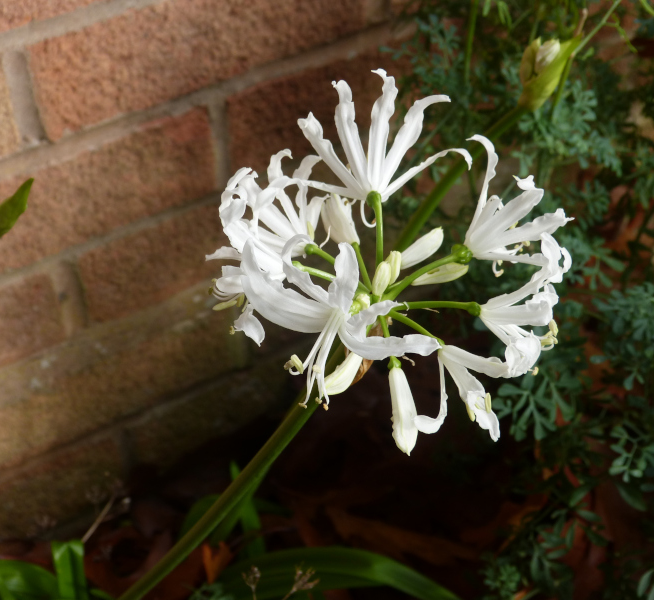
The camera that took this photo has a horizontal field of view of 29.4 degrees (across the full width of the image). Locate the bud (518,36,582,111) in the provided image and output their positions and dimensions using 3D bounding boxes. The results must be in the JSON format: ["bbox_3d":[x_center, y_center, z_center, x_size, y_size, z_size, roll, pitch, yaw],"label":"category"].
[{"bbox_3d":[0.120,-0.121,0.667,0.024,0.043,0.023,34,21,0],"label":"bud"}]

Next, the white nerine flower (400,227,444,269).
[{"bbox_3d":[0.045,-0.024,0.587,0.010,0.025,0.010,47,16,0],"label":"white nerine flower"}]

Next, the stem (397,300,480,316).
[{"bbox_3d":[0.052,0.004,0.586,0.040,0.006,0.006,2,0,7],"label":"stem"}]

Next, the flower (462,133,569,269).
[{"bbox_3d":[0.090,-0.046,0.590,0.042,0.050,0.052,-16,42,-14],"label":"flower"}]

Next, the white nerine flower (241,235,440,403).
[{"bbox_3d":[0.006,0.008,0.545,0.084,0.062,0.050,3,41,8],"label":"white nerine flower"}]

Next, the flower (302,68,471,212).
[{"bbox_3d":[0.028,-0.078,0.600,0.080,0.055,0.043,-4,40,0],"label":"flower"}]

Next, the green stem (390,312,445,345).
[{"bbox_3d":[0.042,0.013,0.584,0.028,0.004,0.004,32,90,14],"label":"green stem"}]

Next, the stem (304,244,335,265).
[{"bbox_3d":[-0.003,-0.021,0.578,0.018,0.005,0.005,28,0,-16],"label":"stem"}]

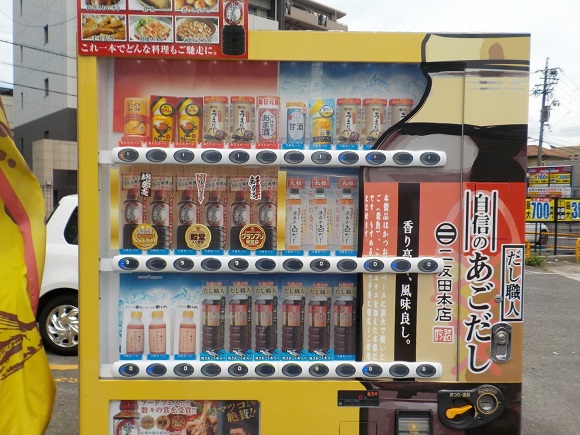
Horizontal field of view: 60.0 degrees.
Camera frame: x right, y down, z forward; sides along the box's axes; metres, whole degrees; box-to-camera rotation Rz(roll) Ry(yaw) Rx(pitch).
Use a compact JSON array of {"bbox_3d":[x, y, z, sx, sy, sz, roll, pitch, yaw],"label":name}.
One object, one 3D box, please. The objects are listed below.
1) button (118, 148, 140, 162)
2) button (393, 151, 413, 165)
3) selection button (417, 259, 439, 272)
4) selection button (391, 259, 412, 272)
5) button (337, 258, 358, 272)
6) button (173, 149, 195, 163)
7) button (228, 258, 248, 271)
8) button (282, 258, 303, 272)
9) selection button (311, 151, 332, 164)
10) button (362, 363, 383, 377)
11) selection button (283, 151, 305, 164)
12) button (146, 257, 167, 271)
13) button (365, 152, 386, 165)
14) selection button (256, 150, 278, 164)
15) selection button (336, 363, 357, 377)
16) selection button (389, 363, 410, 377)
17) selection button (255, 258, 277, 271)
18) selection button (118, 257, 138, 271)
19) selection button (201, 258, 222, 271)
[{"bbox_3d":[-0.412,-0.157,1.281,0.054,0.034,0.014,0,2,-1],"label":"button"},{"bbox_3d":[0.291,-0.151,1.296,0.054,0.034,0.014,0,2,-1],"label":"button"},{"bbox_3d":[0.357,0.125,1.307,0.054,0.035,0.015,0,2,-1],"label":"selection button"},{"bbox_3d":[0.295,0.129,1.338,0.054,0.034,0.018,1,2,-1],"label":"selection button"},{"bbox_3d":[0.147,0.123,1.303,0.054,0.035,0.015,0,2,-1],"label":"button"},{"bbox_3d":[-0.271,-0.156,1.284,0.054,0.034,0.014,0,2,-1],"label":"button"},{"bbox_3d":[-0.133,0.122,1.298,0.054,0.034,0.014,0,2,-1],"label":"button"},{"bbox_3d":[0.007,0.122,1.300,0.054,0.035,0.015,0,2,-1],"label":"button"},{"bbox_3d":[0.080,-0.152,1.290,0.054,0.035,0.015,0,2,-1],"label":"selection button"},{"bbox_3d":[0.221,0.412,1.348,0.054,0.034,0.018,1,2,-1],"label":"button"},{"bbox_3d":[0.010,-0.153,1.288,0.054,0.035,0.015,0,2,-1],"label":"selection button"},{"bbox_3d":[-0.343,0.119,1.292,0.054,0.035,0.015,0,2,-1],"label":"button"},{"bbox_3d":[0.220,-0.151,1.293,0.054,0.035,0.015,0,2,-1],"label":"button"},{"bbox_3d":[-0.060,-0.154,1.288,0.054,0.034,0.014,0,2,-1],"label":"selection button"},{"bbox_3d":[0.149,0.411,1.347,0.054,0.034,0.018,1,2,-1],"label":"selection button"},{"bbox_3d":[0.293,0.412,1.350,0.054,0.034,0.018,1,2,-1],"label":"selection button"},{"bbox_3d":[-0.065,0.126,1.331,0.054,0.034,0.018,1,2,-1],"label":"selection button"},{"bbox_3d":[-0.413,0.119,1.291,0.054,0.035,0.015,0,2,-1],"label":"selection button"},{"bbox_3d":[-0.208,0.125,1.328,0.054,0.034,0.018,1,2,-1],"label":"selection button"}]

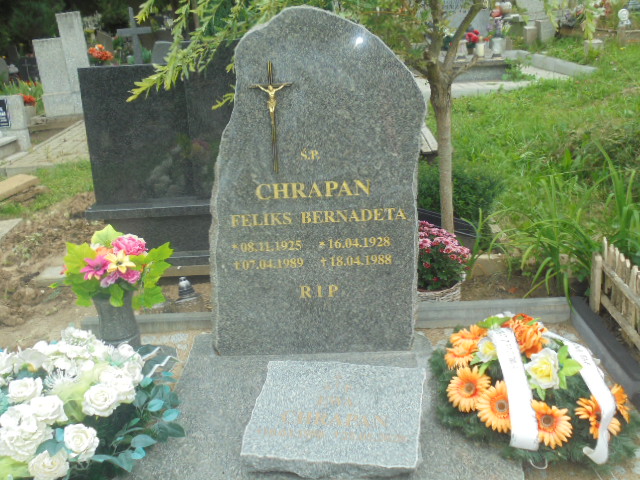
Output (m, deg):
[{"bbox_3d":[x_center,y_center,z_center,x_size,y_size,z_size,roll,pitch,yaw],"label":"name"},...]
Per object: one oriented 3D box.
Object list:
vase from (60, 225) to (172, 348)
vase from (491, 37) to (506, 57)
[{"bbox_3d":[-0.705,0.182,2.430,0.355,0.450,0.320,-7,16,-17],"label":"vase"},{"bbox_3d":[2.165,-2.334,8.500,0.172,0.225,0.172,1,16,14],"label":"vase"}]

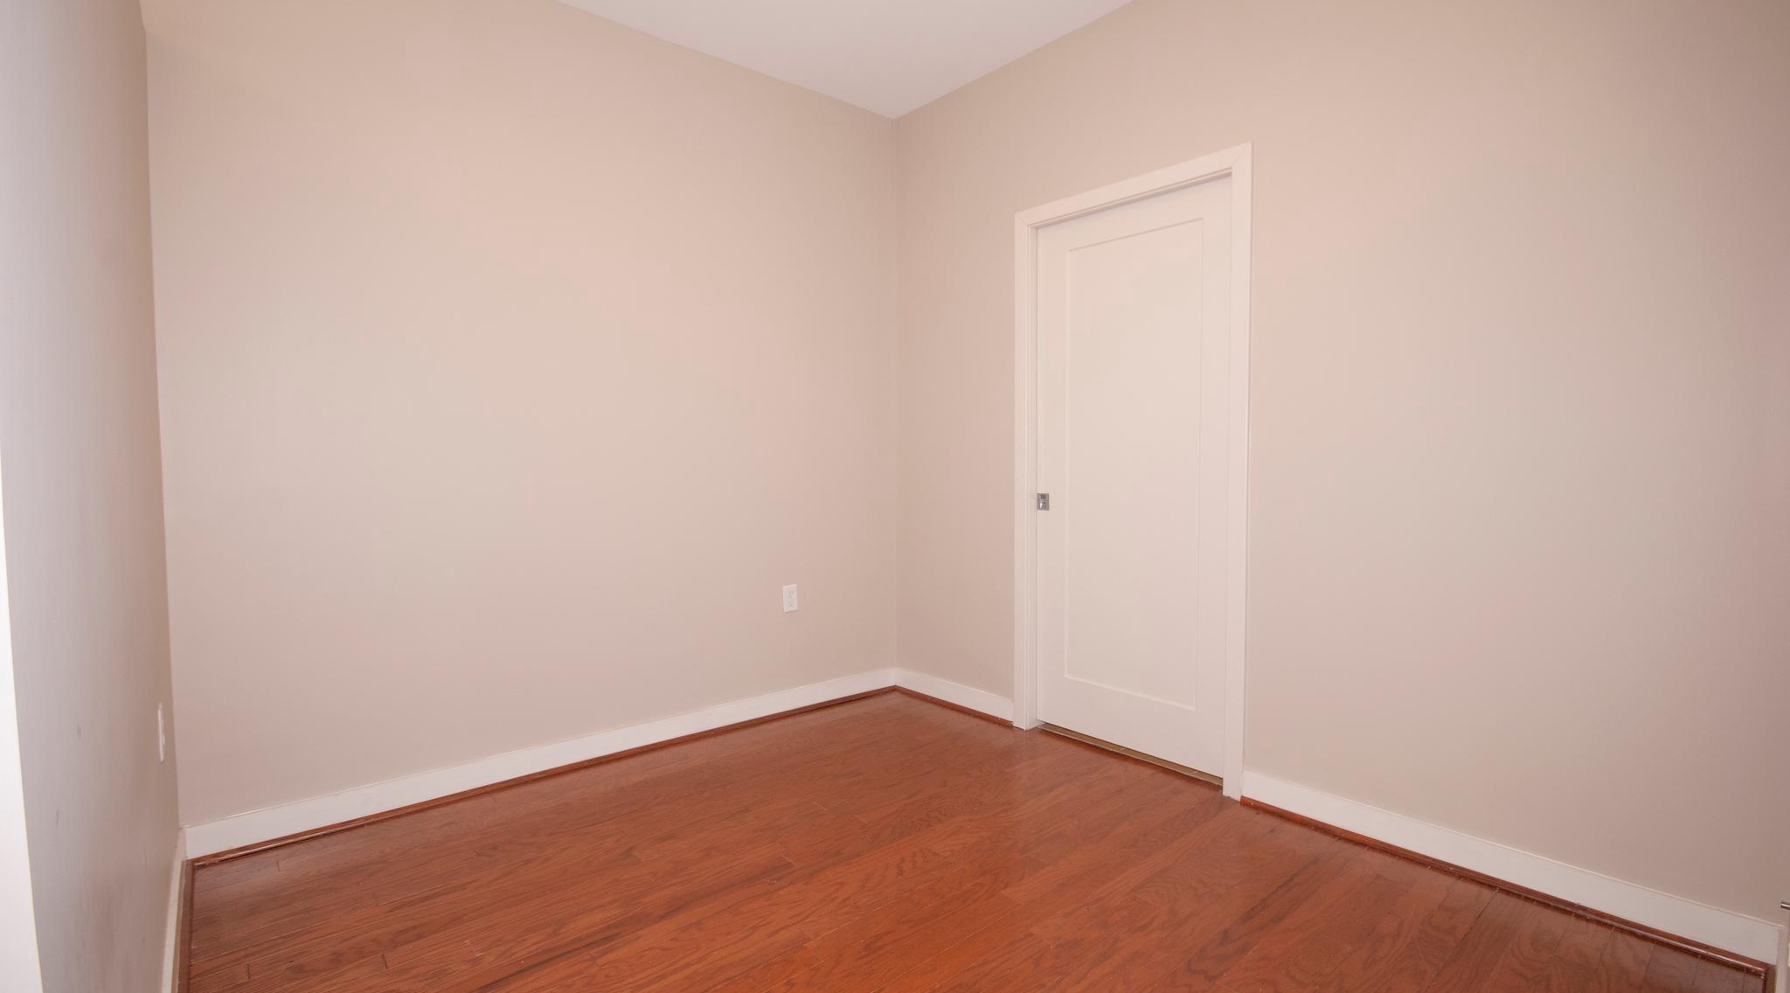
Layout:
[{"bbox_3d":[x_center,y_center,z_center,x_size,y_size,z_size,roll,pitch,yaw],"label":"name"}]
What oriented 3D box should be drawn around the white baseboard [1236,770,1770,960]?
[{"bbox_3d":[1.519,0.947,2.022,0.018,0.097,1.128,-3,4,-42],"label":"white baseboard"}]

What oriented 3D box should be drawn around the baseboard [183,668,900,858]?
[{"bbox_3d":[-0.988,0.921,2.876,2.535,0.097,0.018,-2,3,-38],"label":"baseboard"}]

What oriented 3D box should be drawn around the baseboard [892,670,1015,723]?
[{"bbox_3d":[0.259,0.888,3.402,0.018,0.097,0.737,-3,4,-42],"label":"baseboard"}]

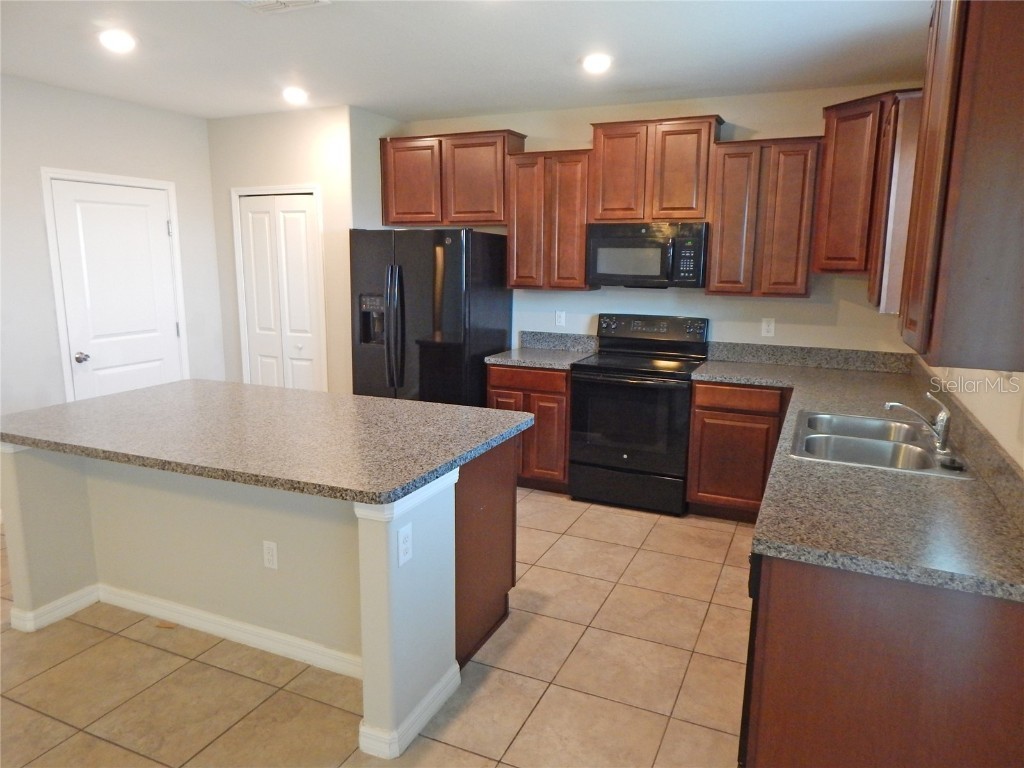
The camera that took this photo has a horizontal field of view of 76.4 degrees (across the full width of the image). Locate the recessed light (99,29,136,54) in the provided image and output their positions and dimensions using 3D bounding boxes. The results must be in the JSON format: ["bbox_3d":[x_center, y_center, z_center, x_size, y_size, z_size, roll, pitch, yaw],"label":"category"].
[{"bbox_3d":[-2.019,-1.755,3.334,0.170,0.030,0.170,6,11,24],"label":"recessed light"}]

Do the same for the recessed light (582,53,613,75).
[{"bbox_3d":[0.468,-1.756,3.569,0.170,0.030,0.170,6,11,24],"label":"recessed light"}]

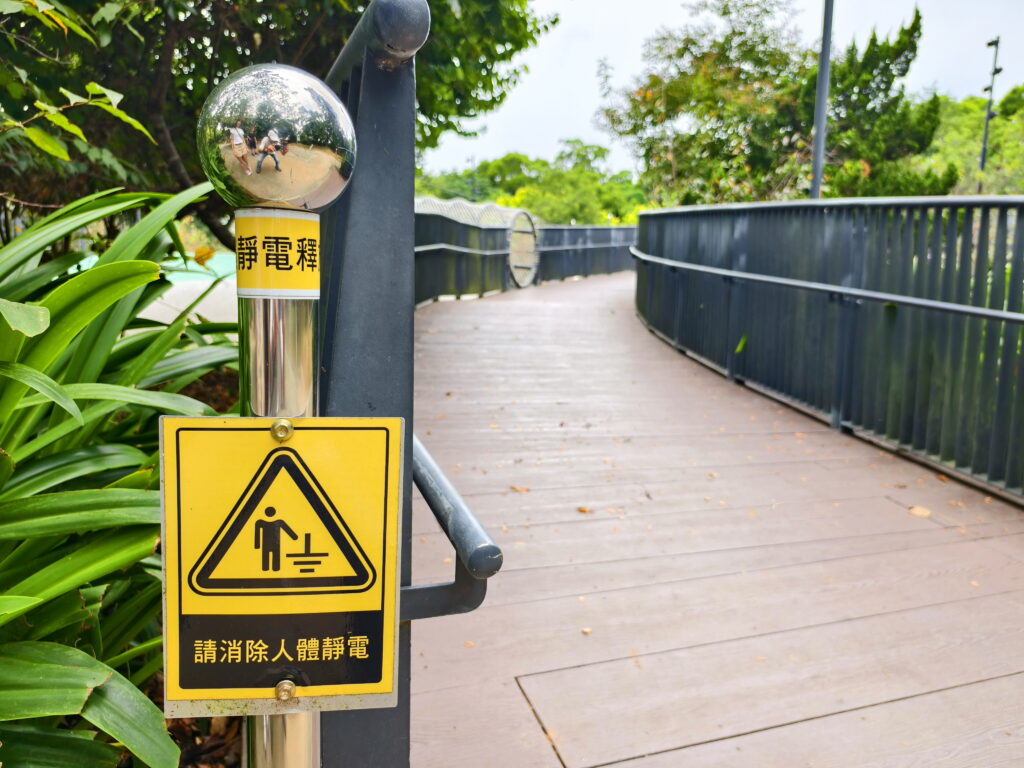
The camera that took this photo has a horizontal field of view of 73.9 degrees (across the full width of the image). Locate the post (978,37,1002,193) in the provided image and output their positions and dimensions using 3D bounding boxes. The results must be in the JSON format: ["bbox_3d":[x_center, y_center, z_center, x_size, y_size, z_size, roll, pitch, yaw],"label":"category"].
[{"bbox_3d":[18.133,-10.070,25.953,0.300,6.000,0.750,-2,7,-26],"label":"post"}]

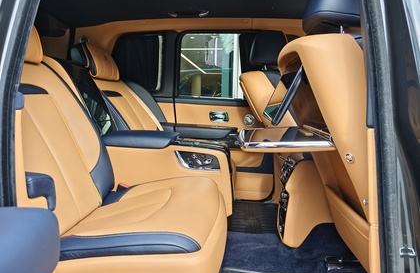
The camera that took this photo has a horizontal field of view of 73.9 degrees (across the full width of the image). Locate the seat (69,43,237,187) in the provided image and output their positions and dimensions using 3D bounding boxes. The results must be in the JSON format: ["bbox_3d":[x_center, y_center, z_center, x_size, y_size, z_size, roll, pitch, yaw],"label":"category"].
[{"bbox_3d":[-0.306,-0.069,1.721,0.955,0.970,0.550,1,8,7],"label":"seat"}]

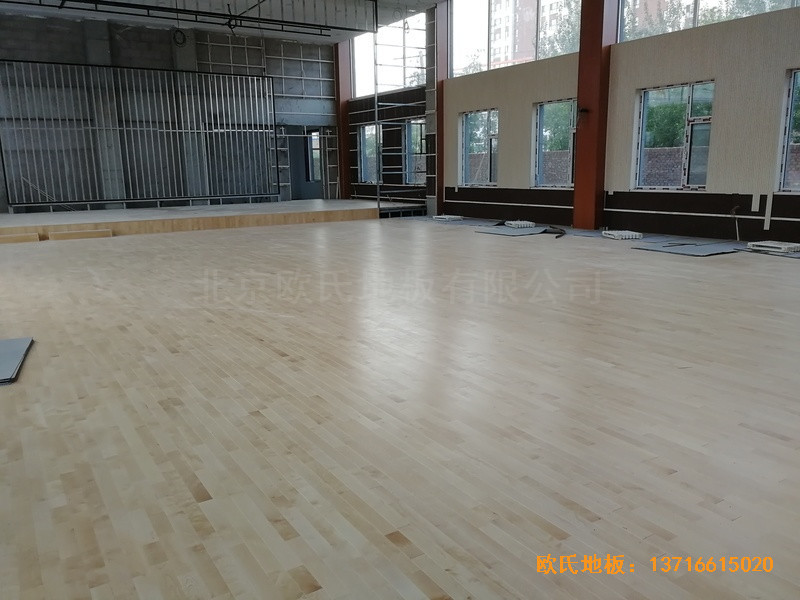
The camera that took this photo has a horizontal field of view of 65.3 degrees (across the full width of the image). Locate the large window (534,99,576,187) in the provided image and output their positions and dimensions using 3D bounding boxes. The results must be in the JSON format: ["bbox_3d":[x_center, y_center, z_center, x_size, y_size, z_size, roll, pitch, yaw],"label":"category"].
[{"bbox_3d":[3.993,-3.835,15.411,0.150,2.095,1.765,-8,14,-32],"label":"large window"}]

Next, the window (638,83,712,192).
[{"bbox_3d":[5.662,-3.327,12.861,0.150,2.095,1.765,-8,14,-32],"label":"window"}]

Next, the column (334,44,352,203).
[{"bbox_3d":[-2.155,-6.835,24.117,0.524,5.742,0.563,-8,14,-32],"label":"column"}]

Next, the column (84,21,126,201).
[{"bbox_3d":[-9.301,-5.759,19.702,0.601,5.723,0.543,-8,14,-32],"label":"column"}]

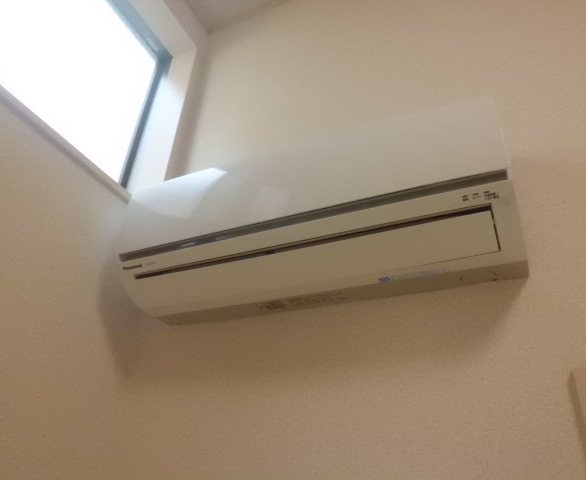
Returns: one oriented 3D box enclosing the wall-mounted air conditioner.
[{"bbox_3d":[0.022,-0.037,1.004,0.800,0.283,0.222,-11,-35,23],"label":"wall-mounted air conditioner"}]

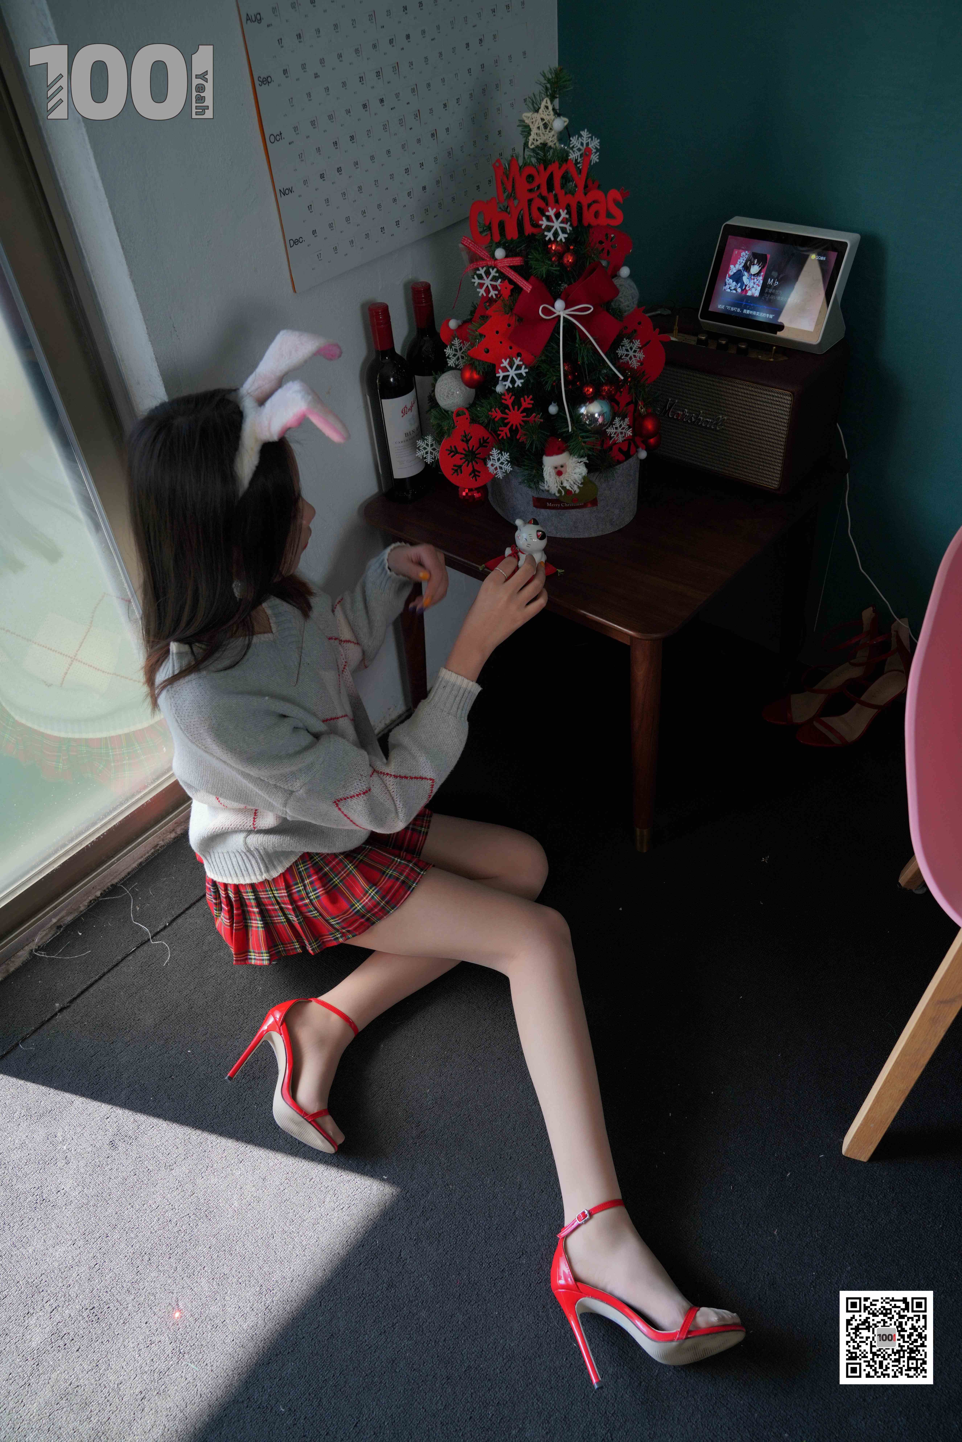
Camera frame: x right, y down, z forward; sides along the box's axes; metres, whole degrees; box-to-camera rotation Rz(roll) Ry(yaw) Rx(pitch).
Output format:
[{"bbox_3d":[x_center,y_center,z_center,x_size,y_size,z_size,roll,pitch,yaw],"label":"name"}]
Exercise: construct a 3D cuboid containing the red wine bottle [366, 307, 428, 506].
[{"bbox_3d":[-0.138,-0.494,1.511,0.076,0.304,0.076,-3,43,3],"label":"red wine bottle"}]

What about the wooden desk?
[{"bbox_3d":[0.215,-0.207,1.748,0.589,0.488,0.589,28,52,31],"label":"wooden desk"}]

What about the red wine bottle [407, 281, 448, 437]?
[{"bbox_3d":[-0.079,-0.552,1.566,0.076,0.304,0.076,-13,43,-8],"label":"red wine bottle"}]

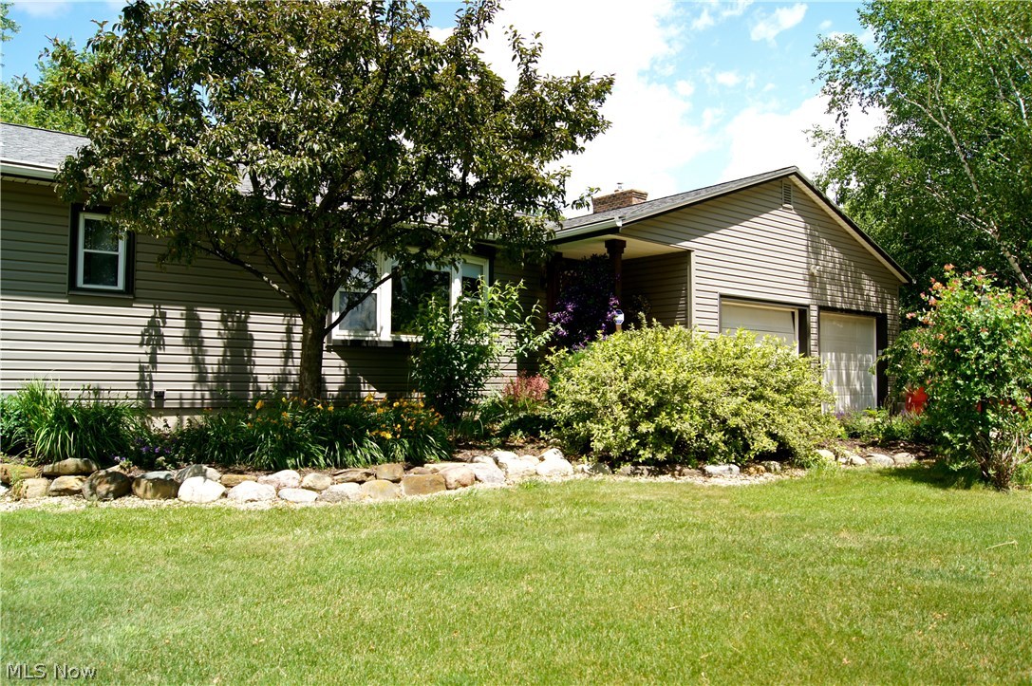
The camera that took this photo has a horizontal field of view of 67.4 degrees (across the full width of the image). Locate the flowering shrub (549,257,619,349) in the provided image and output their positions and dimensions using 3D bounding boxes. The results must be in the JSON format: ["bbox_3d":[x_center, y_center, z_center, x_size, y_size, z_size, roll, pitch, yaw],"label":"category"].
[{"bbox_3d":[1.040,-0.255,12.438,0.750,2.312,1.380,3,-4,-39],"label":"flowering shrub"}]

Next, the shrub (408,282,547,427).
[{"bbox_3d":[-0.527,0.183,11.000,1.950,2.130,1.600,1,-3,-6],"label":"shrub"}]

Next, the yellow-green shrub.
[{"bbox_3d":[2.306,0.638,10.100,3.600,1.700,2.200,1,-3,-14],"label":"yellow-green shrub"}]

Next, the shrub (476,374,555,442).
[{"bbox_3d":[0.000,0.831,10.400,1.050,0.880,0.950,0,-3,0],"label":"shrub"}]

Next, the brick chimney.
[{"bbox_3d":[2.690,-3.451,19.989,0.573,1.043,1.413,3,-4,-39],"label":"brick chimney"}]

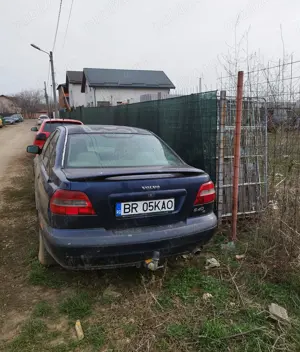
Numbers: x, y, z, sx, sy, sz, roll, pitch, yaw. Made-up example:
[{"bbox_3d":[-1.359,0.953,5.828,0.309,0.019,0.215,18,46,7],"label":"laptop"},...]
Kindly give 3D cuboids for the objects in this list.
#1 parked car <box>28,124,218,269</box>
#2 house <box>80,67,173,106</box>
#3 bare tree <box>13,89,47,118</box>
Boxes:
[{"bbox_3d":[-0.825,-0.073,4.285,1.740,1.420,4.480,-3,12,-22],"label":"parked car"},{"bbox_3d":[-2.950,-9.550,35.050,10.100,7.100,7.900,-4,13,-18],"label":"house"},{"bbox_3d":[-32.157,-19.267,74.000,8.800,8.000,7.500,-5,13,-22],"label":"bare tree"}]

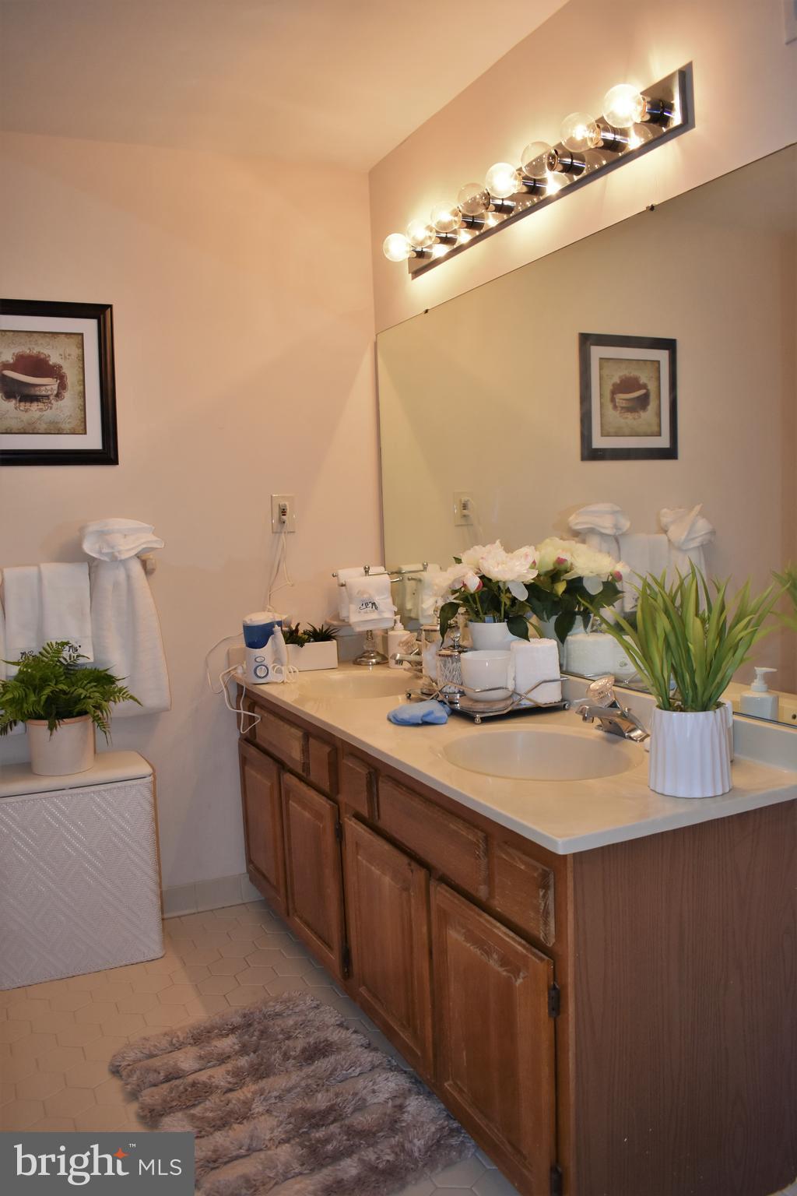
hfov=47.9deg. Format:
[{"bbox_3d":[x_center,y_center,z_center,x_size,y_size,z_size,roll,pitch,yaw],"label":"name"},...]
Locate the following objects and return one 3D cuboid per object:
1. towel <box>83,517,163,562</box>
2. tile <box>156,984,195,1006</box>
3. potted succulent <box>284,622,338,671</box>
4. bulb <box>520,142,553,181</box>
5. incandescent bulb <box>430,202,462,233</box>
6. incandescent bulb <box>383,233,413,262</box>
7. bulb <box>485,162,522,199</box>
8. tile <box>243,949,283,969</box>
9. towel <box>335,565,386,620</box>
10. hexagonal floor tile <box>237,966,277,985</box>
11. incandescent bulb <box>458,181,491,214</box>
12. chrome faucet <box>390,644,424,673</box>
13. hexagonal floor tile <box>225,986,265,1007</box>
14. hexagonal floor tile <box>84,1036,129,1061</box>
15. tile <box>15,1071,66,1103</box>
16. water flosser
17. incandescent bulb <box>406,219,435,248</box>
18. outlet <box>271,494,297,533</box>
[{"bbox_3d":[-0.843,-0.179,2.740,0.220,0.123,0.120,-4,6,-25],"label":"towel"},{"bbox_3d":[-0.583,1.059,2.385,0.107,0.008,0.124,-4,5,-26],"label":"tile"},{"bbox_3d":[-0.300,0.151,2.893,0.190,0.160,0.100,-4,5,-26],"label":"potted succulent"},{"bbox_3d":[0.336,-1.030,2.106,0.092,0.080,0.080,-4,6,-26],"label":"bulb"},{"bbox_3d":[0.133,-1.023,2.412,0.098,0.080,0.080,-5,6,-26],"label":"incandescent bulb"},{"bbox_3d":[0.004,-1.014,2.599,0.095,0.080,0.080,-4,5,-26],"label":"incandescent bulb"},{"bbox_3d":[0.249,-0.970,2.085,0.095,0.080,0.080,-4,5,-26],"label":"bulb"},{"bbox_3d":[-0.383,1.041,2.584,0.107,0.008,0.124,-4,5,-26],"label":"tile"},{"bbox_3d":[-0.125,-0.019,3.083,0.157,0.181,0.045,-4,6,-26],"label":"towel"},{"bbox_3d":[-0.390,1.049,2.475,0.107,0.008,0.124,-4,5,-26],"label":"hexagonal floor tile"},{"bbox_3d":[0.203,-1.049,2.369,0.092,0.080,0.080,-4,6,-26],"label":"incandescent bulb"},{"bbox_3d":[0.036,0.179,2.786,0.155,0.128,0.150,-5,6,-27],"label":"chrome faucet"},{"bbox_3d":[-0.418,1.095,2.457,0.109,0.009,0.124,-5,6,-26],"label":"hexagonal floor tile"},{"bbox_3d":[-0.702,1.092,2.163,0.104,0.008,0.120,-5,6,-27],"label":"hexagonal floor tile"},{"bbox_3d":[-0.832,1.142,2.088,0.105,0.008,0.122,-4,6,-26],"label":"tile"},{"bbox_3d":[-0.418,0.156,2.805,0.118,0.210,0.115,-3,5,-14],"label":"water flosser"},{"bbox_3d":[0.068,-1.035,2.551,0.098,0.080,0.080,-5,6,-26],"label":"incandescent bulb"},{"bbox_3d":[-0.388,-0.285,3.032,0.075,0.120,0.012,-4,6,-25],"label":"outlet"}]

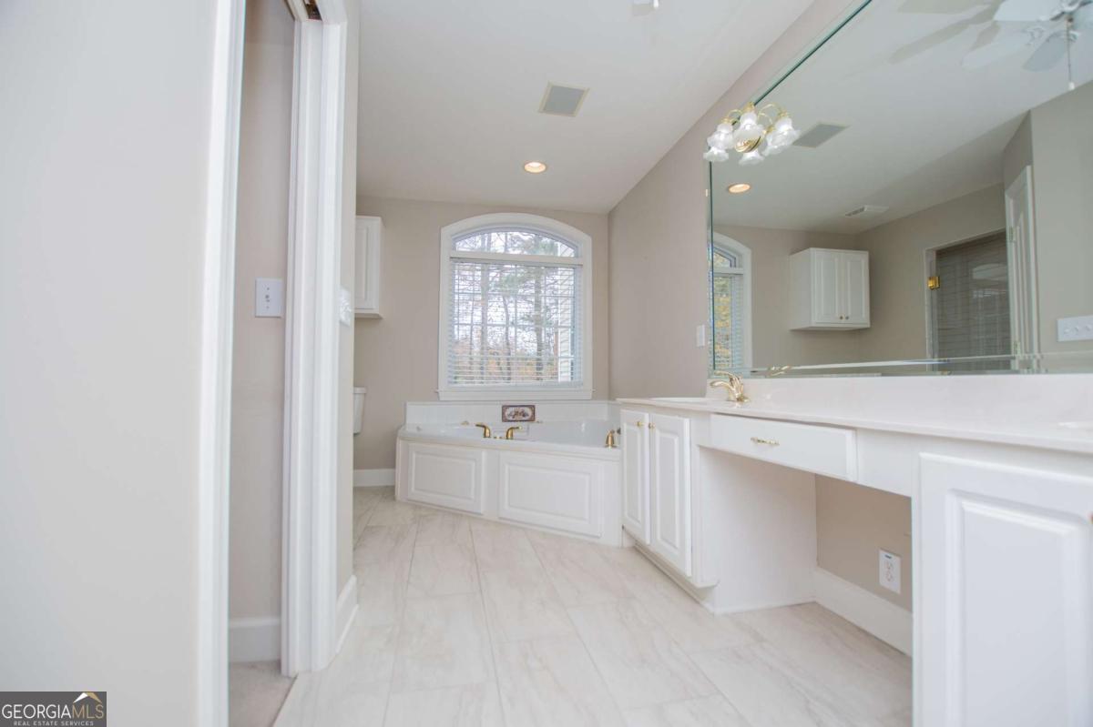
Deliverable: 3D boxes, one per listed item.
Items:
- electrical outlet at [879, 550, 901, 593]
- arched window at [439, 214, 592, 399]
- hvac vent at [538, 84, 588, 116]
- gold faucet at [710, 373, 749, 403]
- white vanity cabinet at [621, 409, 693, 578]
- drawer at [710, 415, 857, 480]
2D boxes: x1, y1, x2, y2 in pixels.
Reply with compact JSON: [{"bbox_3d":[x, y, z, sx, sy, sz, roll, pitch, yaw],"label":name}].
[{"bbox_3d":[1.145,0.700,1.527,0.012,0.118,0.075,0,-3,-12],"label":"electrical outlet"},{"bbox_3d":[-0.253,-0.519,4.100,1.380,1.680,0.110,0,-3,-12],"label":"arched window"},{"bbox_3d":[0.091,-1.456,2.541,0.225,0.020,0.265,0,-3,-12],"label":"hvac vent"},{"bbox_3d":[0.859,0.118,2.163,0.175,0.135,0.140,0,-3,-12],"label":"gold faucet"},{"bbox_3d":[0.737,0.576,2.151,0.530,0.720,0.760,0,-3,-12],"label":"white vanity cabinet"},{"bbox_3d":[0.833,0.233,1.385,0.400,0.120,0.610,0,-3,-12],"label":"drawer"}]

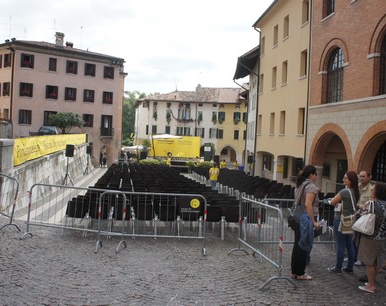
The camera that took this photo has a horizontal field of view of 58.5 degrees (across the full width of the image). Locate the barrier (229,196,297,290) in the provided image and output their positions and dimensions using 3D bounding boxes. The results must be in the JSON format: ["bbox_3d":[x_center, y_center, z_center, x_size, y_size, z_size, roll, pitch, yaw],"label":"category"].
[{"bbox_3d":[1.065,1.390,5.820,0.500,1.100,1.950,2,-1,-10],"label":"barrier"}]

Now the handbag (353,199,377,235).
[{"bbox_3d":[2.399,0.912,4.850,0.340,0.450,0.180,4,3,23],"label":"handbag"}]

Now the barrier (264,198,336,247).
[{"bbox_3d":[2.260,1.490,6.720,2.000,1.100,0.500,2,0,-9],"label":"barrier"}]

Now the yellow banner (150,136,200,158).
[{"bbox_3d":[-1.930,-0.630,38.000,5.550,2.270,0.100,2,2,-7],"label":"yellow banner"}]

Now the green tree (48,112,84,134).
[{"bbox_3d":[-10.414,-1.948,28.067,2.750,2.600,2.600,2,3,0],"label":"green tree"}]

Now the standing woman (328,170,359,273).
[{"bbox_3d":[2.460,1.127,5.620,0.440,1.670,0.460,4,3,26],"label":"standing woman"}]

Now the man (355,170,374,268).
[{"bbox_3d":[3.090,1.190,6.200,0.400,1.720,0.520,0,3,-37],"label":"man"}]

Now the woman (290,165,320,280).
[{"bbox_3d":[1.700,1.058,5.200,0.480,1.700,0.480,2,2,0],"label":"woman"}]

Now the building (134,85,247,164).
[{"bbox_3d":[-0.084,-4.810,57.832,19.500,12.600,10.000,2,3,-1],"label":"building"}]

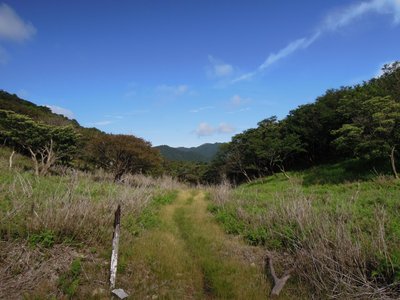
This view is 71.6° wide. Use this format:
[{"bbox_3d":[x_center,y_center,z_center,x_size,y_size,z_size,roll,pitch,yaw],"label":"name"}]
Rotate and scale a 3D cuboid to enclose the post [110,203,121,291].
[{"bbox_3d":[-1.210,1.400,3.990,0.085,1.200,0.085,4,-4,0],"label":"post"}]

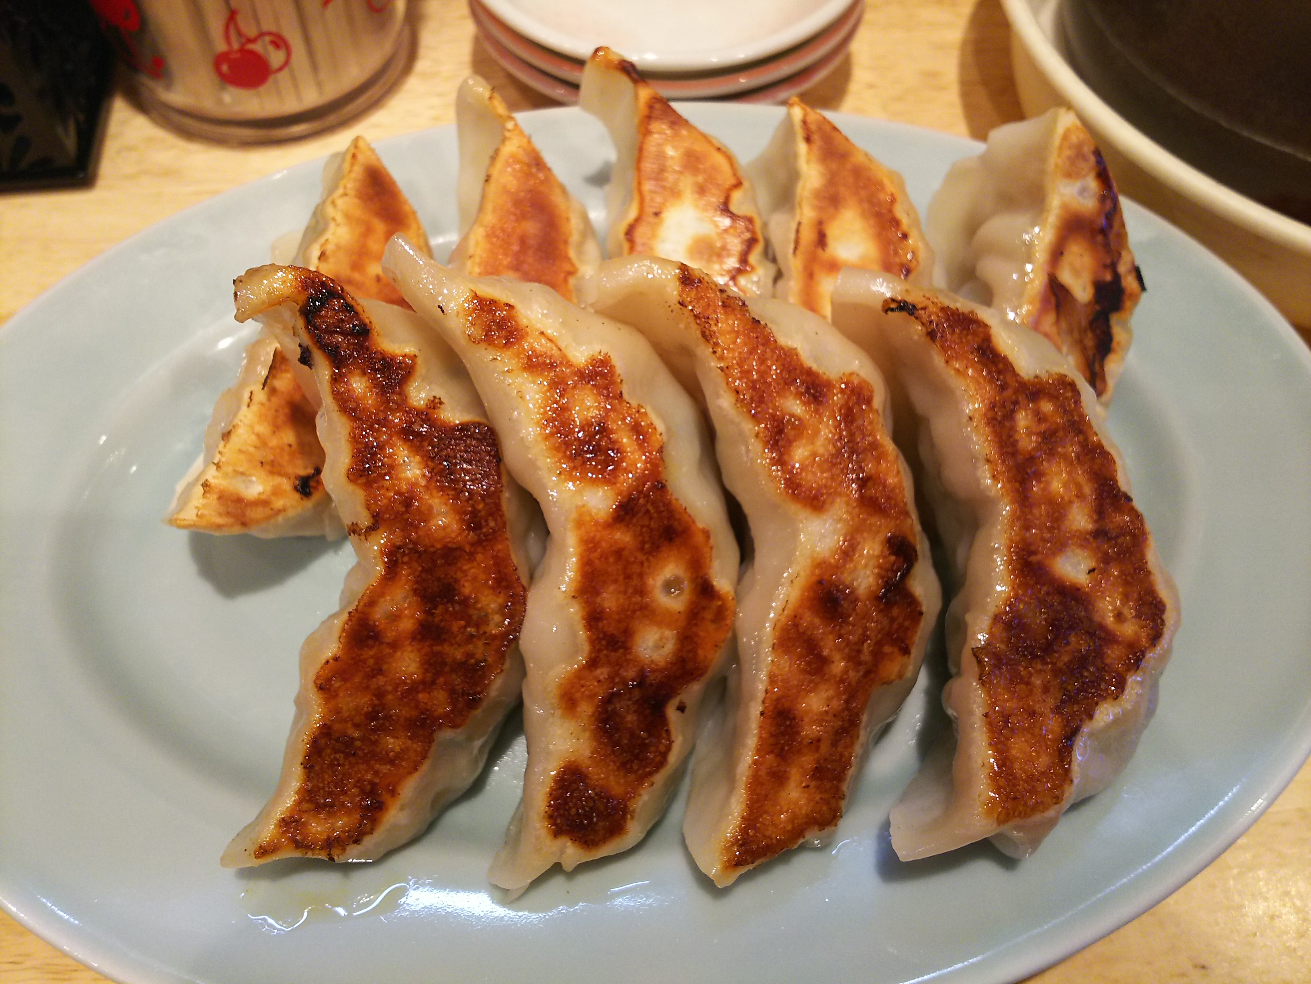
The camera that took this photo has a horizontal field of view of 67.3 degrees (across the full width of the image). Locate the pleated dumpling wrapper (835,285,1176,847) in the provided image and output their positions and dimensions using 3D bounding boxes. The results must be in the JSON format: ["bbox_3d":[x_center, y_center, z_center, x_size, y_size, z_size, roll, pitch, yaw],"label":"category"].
[{"bbox_3d":[0.055,0.011,0.157,0.050,0.034,0.090,0,71,0],"label":"pleated dumpling wrapper"}]

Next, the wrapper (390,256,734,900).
[{"bbox_3d":[-0.010,0.007,0.159,0.046,0.034,0.099,-10,72,-6],"label":"wrapper"}]

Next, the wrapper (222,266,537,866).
[{"bbox_3d":[-0.041,0.009,0.158,0.043,0.034,0.090,-7,71,-4],"label":"wrapper"}]

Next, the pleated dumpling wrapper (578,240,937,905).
[{"bbox_3d":[0.021,0.009,0.159,0.048,0.034,0.094,-8,71,-5],"label":"pleated dumpling wrapper"}]

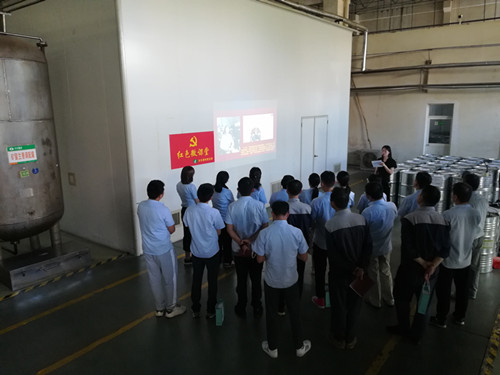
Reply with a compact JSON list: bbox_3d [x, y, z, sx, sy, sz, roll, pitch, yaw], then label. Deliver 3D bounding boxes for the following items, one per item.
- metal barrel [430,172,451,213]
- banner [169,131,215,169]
[{"bbox_3d":[4.554,0.102,9.243,0.590,0.910,0.590,8,15,36],"label":"metal barrel"},{"bbox_3d":[-1.088,-0.738,7.352,0.020,0.635,1.190,8,15,36],"label":"banner"}]

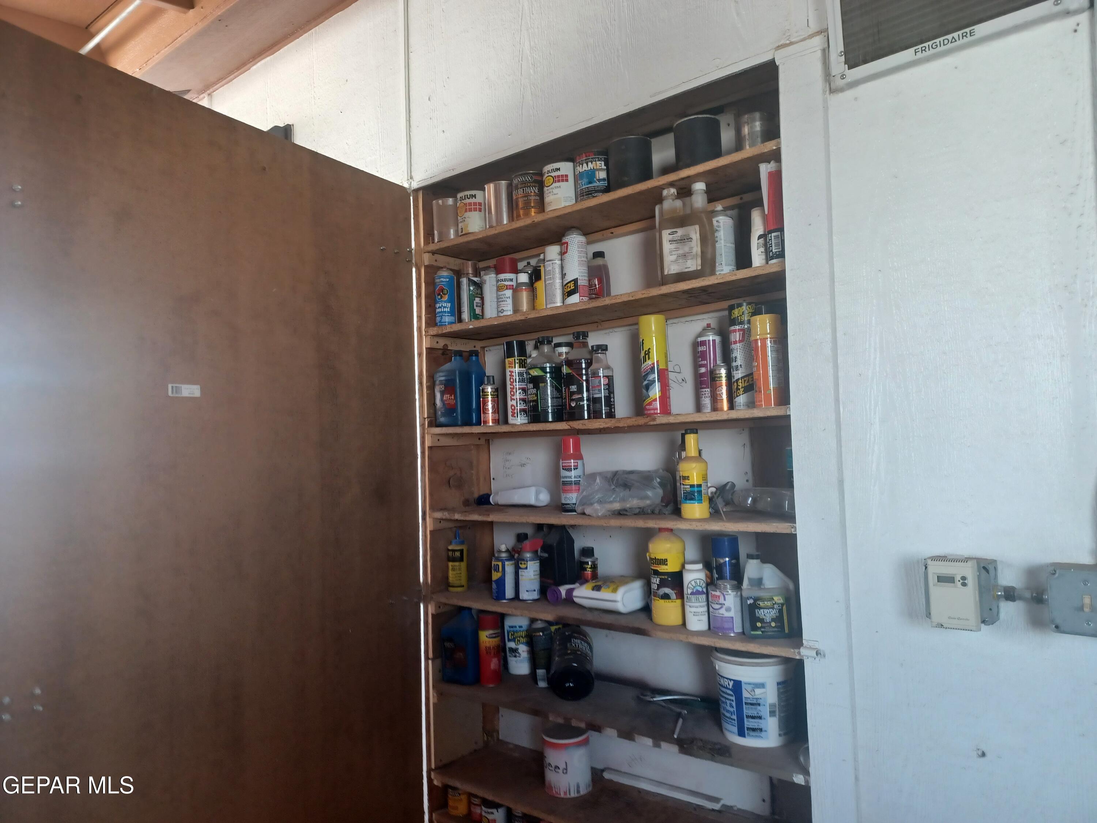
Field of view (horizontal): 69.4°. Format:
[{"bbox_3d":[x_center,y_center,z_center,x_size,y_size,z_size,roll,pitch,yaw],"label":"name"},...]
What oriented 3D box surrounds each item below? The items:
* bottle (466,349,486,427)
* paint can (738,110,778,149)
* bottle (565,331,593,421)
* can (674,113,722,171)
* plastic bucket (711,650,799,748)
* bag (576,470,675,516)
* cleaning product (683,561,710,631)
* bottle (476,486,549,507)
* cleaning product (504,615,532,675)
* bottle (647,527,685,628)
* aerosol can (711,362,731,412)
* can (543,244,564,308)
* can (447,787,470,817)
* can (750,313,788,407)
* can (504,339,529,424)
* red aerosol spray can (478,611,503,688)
[{"bbox_3d":[-0.240,-0.066,2.386,0.108,0.227,0.063,-4,-4,41],"label":"bottle"},{"bbox_3d":[0.475,-0.609,1.798,0.080,0.114,0.080,-2,-4,0],"label":"paint can"},{"bbox_3d":[0.084,-0.092,2.079,0.096,0.233,0.096,-2,-4,0],"label":"bottle"},{"bbox_3d":[0.361,-0.633,1.914,0.111,0.126,0.111,-2,-3,0],"label":"can"},{"bbox_3d":[0.491,0.674,1.883,0.200,0.194,0.200,-2,-3,0],"label":"plastic bucket"},{"bbox_3d":[0.197,0.212,2.044,0.220,0.115,0.120,-5,-5,40],"label":"bag"},{"bbox_3d":[0.354,0.441,1.893,0.056,0.153,0.054,-3,-3,14],"label":"cleaning product"},{"bbox_3d":[-0.122,0.285,2.601,0.250,0.062,0.073,-3,-4,30],"label":"bottle"},{"bbox_3d":[-0.103,0.761,2.575,0.080,0.170,0.066,-2,-3,9],"label":"cleaning product"},{"bbox_3d":[0.284,0.389,1.887,0.086,0.221,0.086,-2,-4,0],"label":"bottle"},{"bbox_3d":[0.388,-0.059,1.790,0.044,0.112,0.044,-2,-4,12],"label":"aerosol can"},{"bbox_3d":[0.018,-0.379,2.261,0.052,0.184,0.052,-2,-3,0],"label":"can"},{"bbox_3d":[-0.280,1.204,2.466,0.068,0.077,0.068,-2,-3,0],"label":"can"},{"bbox_3d":[0.486,-0.109,1.749,0.068,0.202,0.068,-2,-4,0],"label":"can"},{"bbox_3d":[-0.091,-0.082,2.280,0.065,0.241,0.065,-2,-3,0],"label":"can"},{"bbox_3d":[-0.182,0.741,2.467,0.067,0.203,0.067,-2,-3,0],"label":"red aerosol spray can"}]

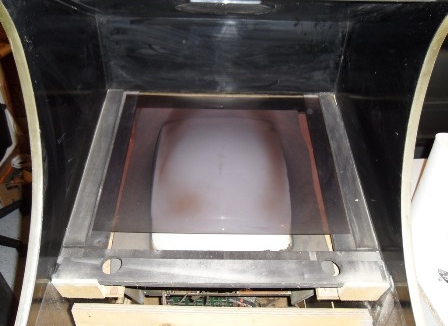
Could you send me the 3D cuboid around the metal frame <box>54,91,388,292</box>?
[{"bbox_3d":[-0.004,0.022,0.822,0.605,0.045,0.510,1,52,-1],"label":"metal frame"}]

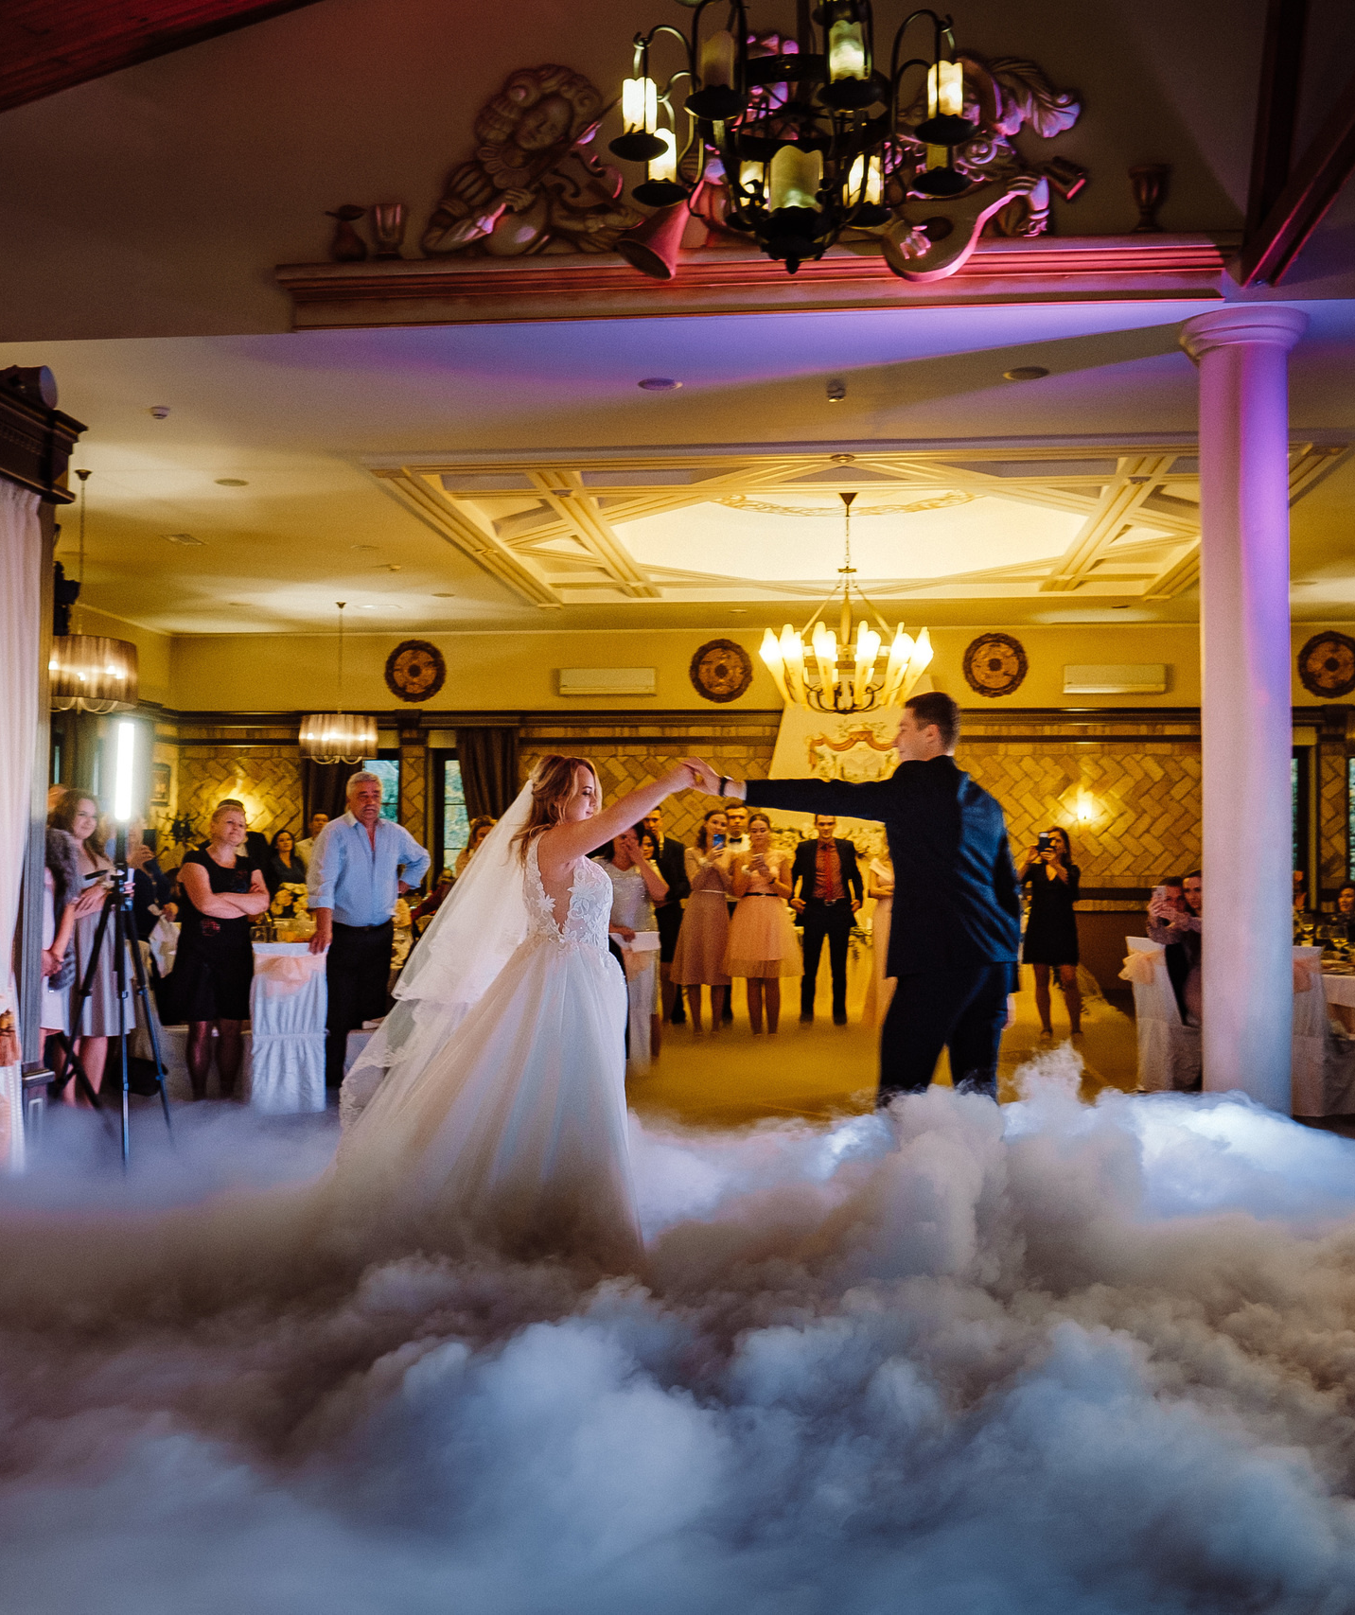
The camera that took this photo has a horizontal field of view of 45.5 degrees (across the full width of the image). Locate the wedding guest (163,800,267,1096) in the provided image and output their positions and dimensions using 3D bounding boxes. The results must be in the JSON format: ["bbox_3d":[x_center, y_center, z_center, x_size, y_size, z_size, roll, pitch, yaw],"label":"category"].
[{"bbox_3d":[-2.476,0.795,8.750,0.500,1.640,0.330,1,-2,-22],"label":"wedding guest"}]

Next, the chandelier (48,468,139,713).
[{"bbox_3d":[-3.659,-1.331,9.904,0.720,1.478,0.720,0,-2,7],"label":"chandelier"}]

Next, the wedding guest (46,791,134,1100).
[{"bbox_3d":[-2.944,0.722,8.072,0.460,1.634,0.400,2,-2,-30],"label":"wedding guest"}]

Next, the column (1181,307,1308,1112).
[{"bbox_3d":[2.555,-0.316,7.224,0.550,3.805,0.550,0,-2,7],"label":"column"}]

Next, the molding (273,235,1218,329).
[{"bbox_3d":[0.267,-2.249,6.956,4.117,0.252,0.200,0,-2,7],"label":"molding"}]

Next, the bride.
[{"bbox_3d":[-0.543,0.676,5.300,1.220,1.700,0.920,0,-2,7],"label":"bride"}]

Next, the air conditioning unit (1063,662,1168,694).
[{"bbox_3d":[4.082,-1.192,15.079,0.930,0.280,0.220,0,-2,6],"label":"air conditioning unit"}]

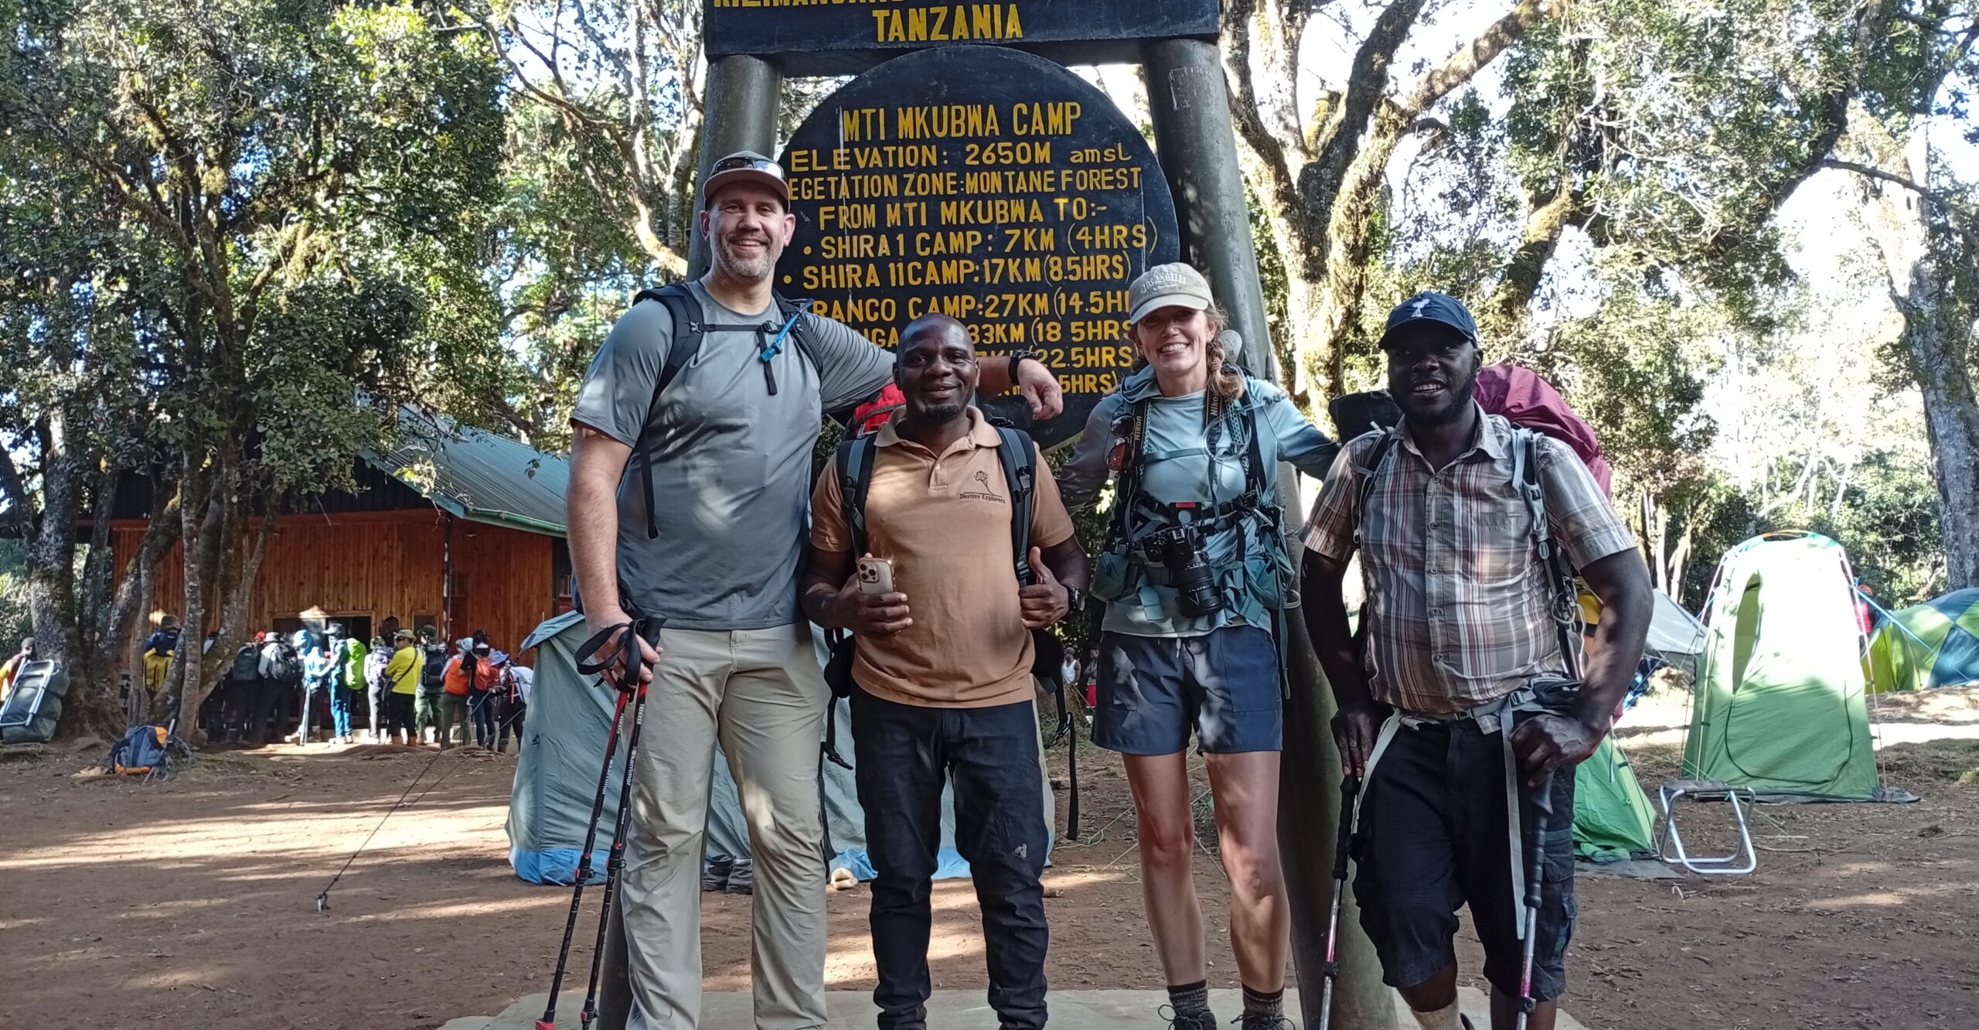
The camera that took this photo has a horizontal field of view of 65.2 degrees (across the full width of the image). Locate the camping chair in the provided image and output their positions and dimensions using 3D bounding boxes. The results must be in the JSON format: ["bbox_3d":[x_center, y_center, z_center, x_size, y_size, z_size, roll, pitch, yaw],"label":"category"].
[{"bbox_3d":[3.475,1.507,7.500,0.370,0.400,0.350,-1,-4,6],"label":"camping chair"}]

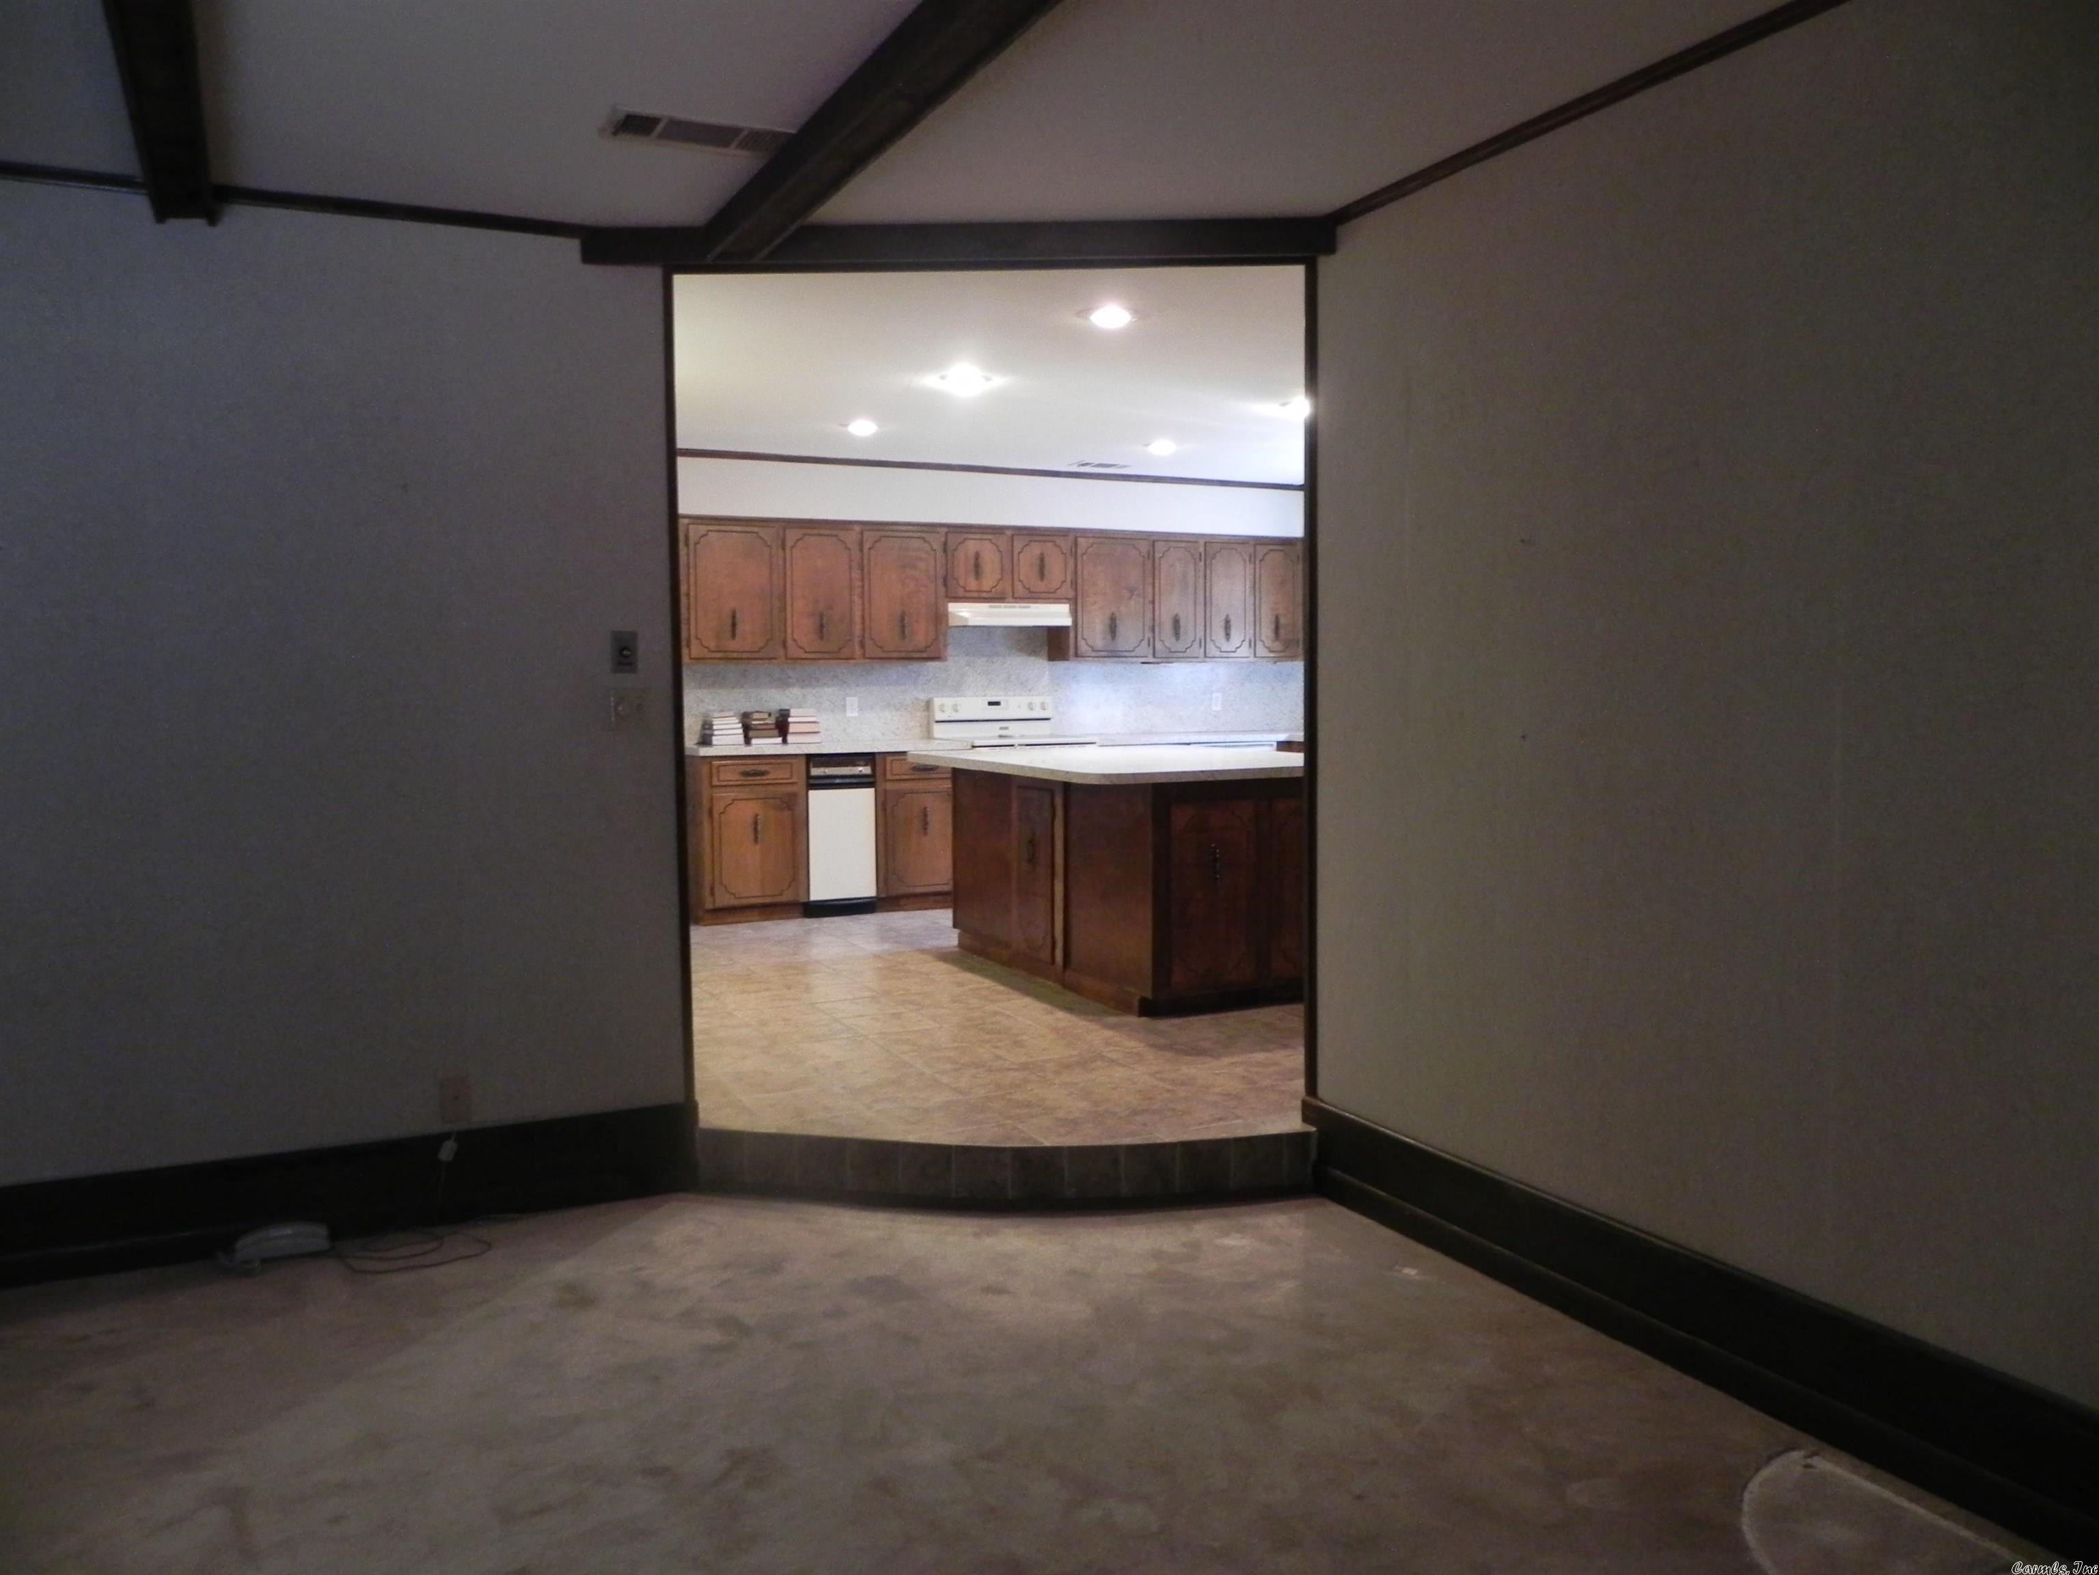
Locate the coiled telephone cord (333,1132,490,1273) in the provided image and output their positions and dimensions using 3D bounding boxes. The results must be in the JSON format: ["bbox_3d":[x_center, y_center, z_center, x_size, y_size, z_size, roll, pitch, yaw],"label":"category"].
[{"bbox_3d":[-1.571,1.025,3.892,0.359,0.232,0.286,-2,4,-25],"label":"coiled telephone cord"}]

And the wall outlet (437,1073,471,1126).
[{"bbox_3d":[-1.532,0.806,4.067,0.072,0.116,0.010,-2,4,-25],"label":"wall outlet"}]

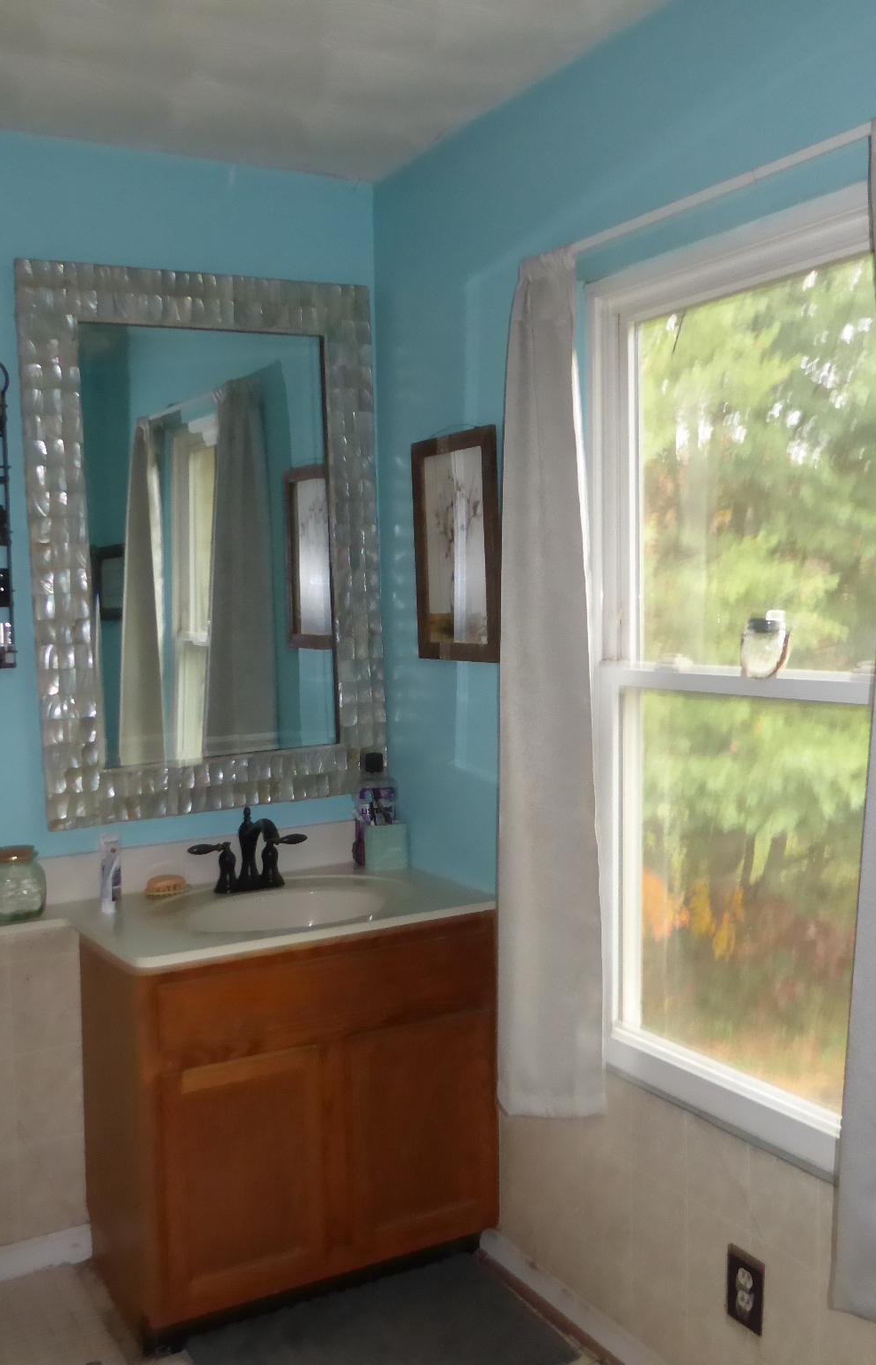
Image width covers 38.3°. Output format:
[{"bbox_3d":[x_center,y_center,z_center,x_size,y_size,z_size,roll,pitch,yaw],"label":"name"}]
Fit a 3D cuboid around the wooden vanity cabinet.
[{"bbox_3d":[-0.336,0.846,2.725,0.773,0.709,0.535,-4,4,-30],"label":"wooden vanity cabinet"}]

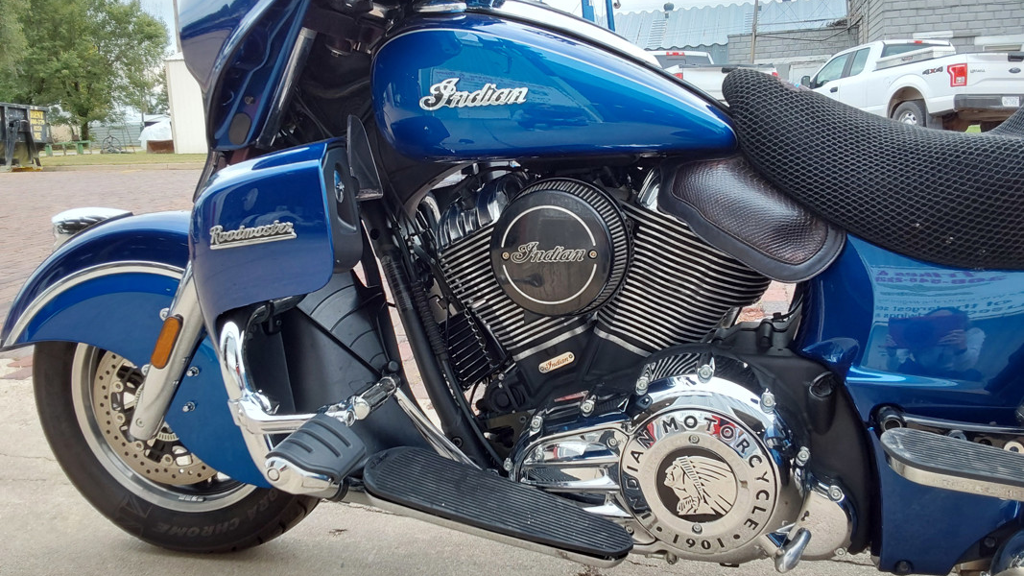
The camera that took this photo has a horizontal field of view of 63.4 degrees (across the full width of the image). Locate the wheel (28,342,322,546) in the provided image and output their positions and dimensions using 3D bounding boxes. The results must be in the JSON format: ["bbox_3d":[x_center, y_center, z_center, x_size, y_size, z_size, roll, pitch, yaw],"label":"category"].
[{"bbox_3d":[-0.615,0.205,1.580,0.640,0.640,0.130,0,12,13],"label":"wheel"}]

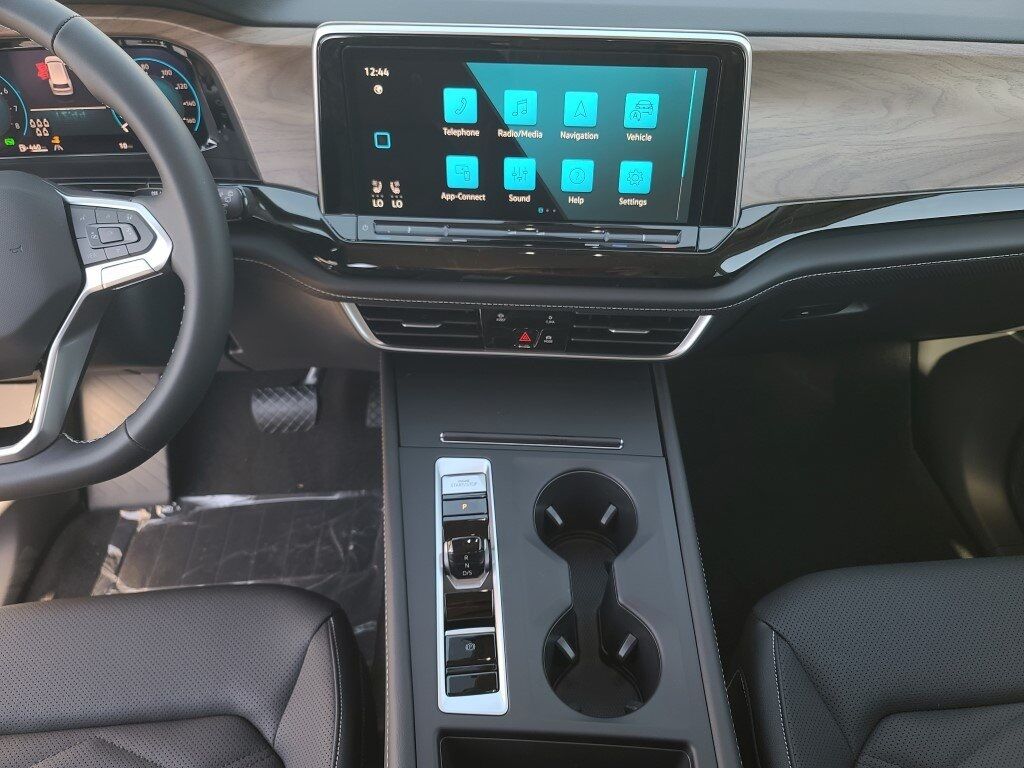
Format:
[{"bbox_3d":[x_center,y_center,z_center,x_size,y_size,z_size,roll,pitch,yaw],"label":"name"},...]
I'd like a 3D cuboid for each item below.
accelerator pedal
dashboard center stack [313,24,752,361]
[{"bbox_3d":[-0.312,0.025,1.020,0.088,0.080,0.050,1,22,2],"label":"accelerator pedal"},{"bbox_3d":[0.018,-0.156,0.642,0.330,0.275,0.115,1,37,2],"label":"dashboard center stack"}]

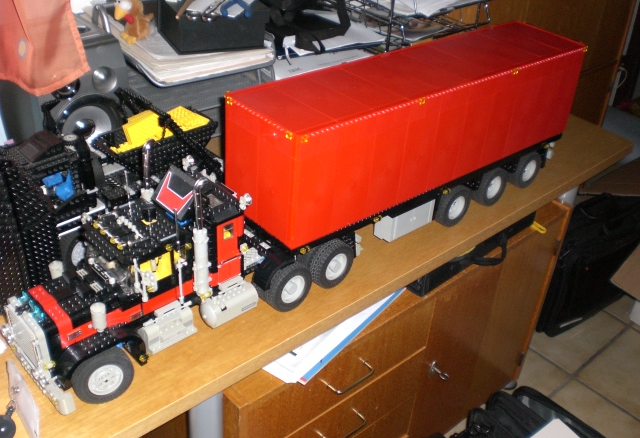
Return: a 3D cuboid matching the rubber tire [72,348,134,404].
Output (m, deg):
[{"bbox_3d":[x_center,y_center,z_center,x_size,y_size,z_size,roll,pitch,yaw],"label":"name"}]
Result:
[{"bbox_3d":[-0.239,0.170,0.771,0.067,0.067,0.022,-19,39,-33],"label":"rubber tire"}]

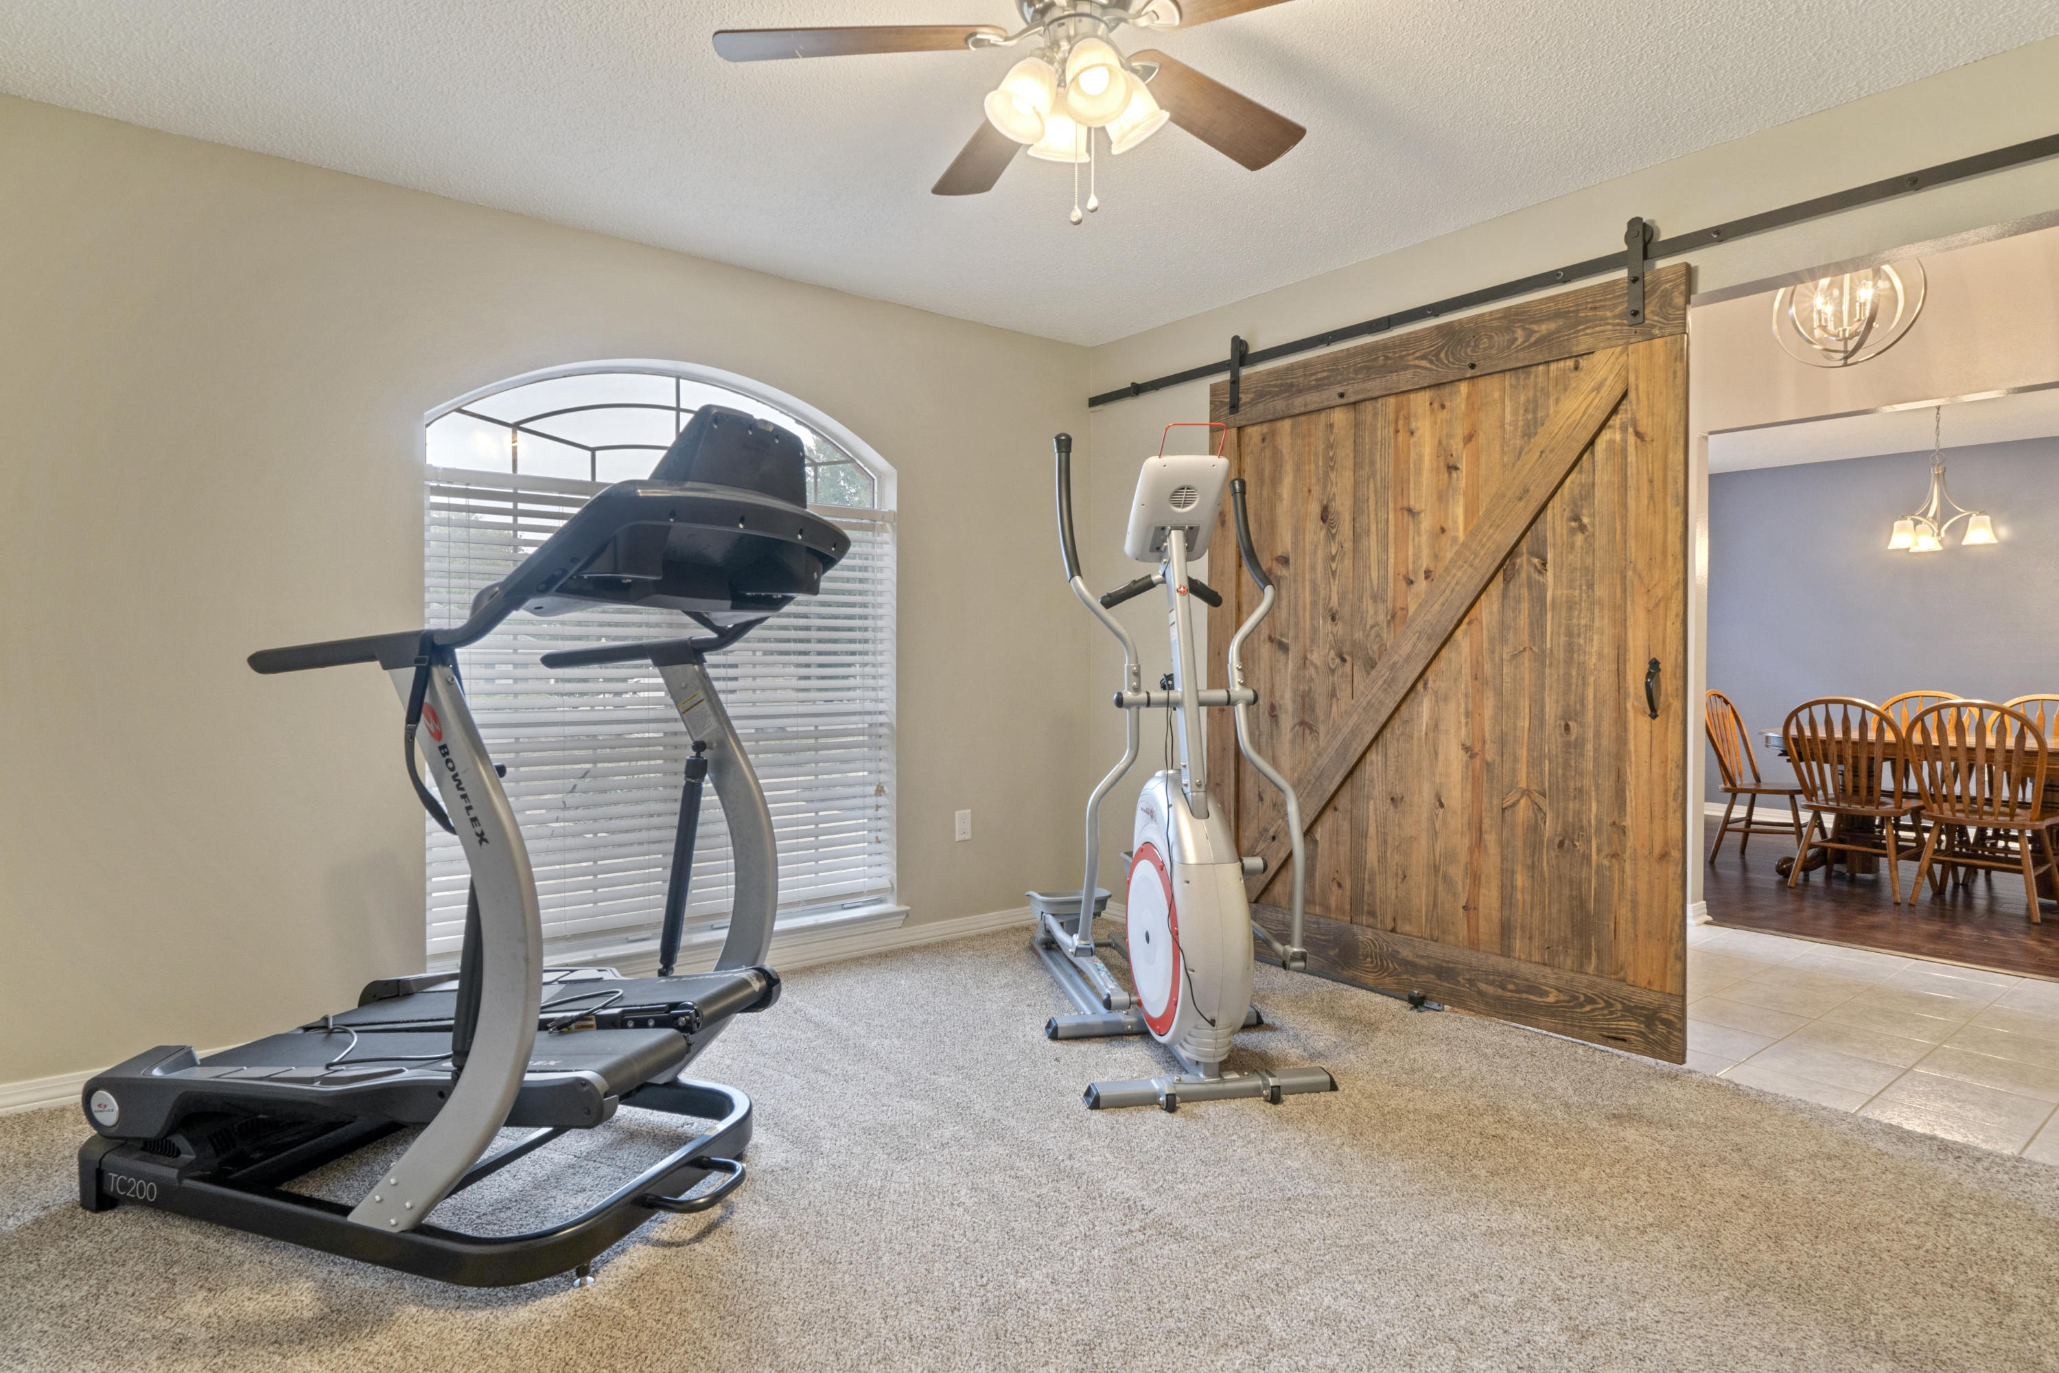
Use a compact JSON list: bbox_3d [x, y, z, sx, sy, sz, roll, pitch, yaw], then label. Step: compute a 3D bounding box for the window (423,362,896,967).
[{"bbox_3d":[-1.138,-0.110,3.442,1.560,1.880,0.140,-1,1,-37],"label":"window"}]

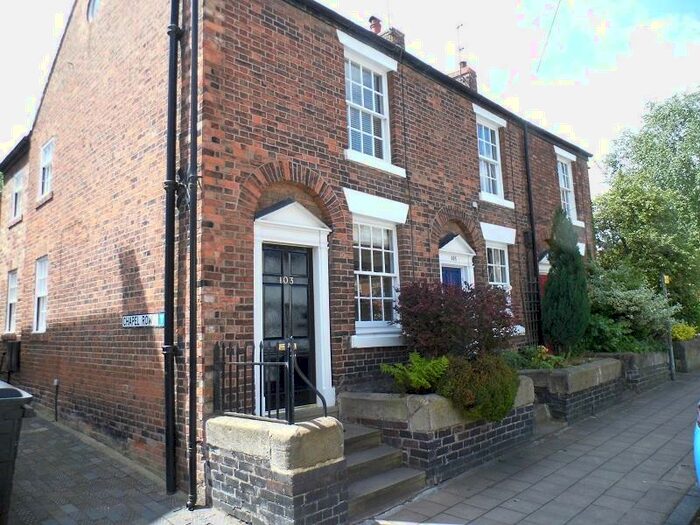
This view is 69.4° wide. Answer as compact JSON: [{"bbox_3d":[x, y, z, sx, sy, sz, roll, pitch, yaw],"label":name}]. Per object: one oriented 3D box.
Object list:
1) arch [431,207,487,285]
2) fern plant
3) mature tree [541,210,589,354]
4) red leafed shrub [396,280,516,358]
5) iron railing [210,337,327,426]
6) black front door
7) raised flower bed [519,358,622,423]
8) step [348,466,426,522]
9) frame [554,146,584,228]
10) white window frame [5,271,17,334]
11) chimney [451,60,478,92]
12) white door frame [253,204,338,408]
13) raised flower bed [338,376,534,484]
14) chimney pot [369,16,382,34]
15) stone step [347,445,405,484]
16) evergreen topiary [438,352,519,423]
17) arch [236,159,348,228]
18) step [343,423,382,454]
[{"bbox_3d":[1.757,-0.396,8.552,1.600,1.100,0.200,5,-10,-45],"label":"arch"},{"bbox_3d":[0.727,1.252,5.700,0.780,0.500,0.720,-2,-7,0],"label":"fern plant"},{"bbox_3d":[4.093,0.399,9.600,0.920,2.850,0.920,5,-10,-45],"label":"mature tree"},{"bbox_3d":[1.424,0.796,6.823,1.450,1.120,1.150,5,-9,-44],"label":"red leafed shrub"},{"bbox_3d":[-0.795,1.048,4.707,0.446,0.691,1.283,5,-9,-44],"label":"iron railing"},{"bbox_3d":[-0.739,0.741,5.876,0.818,1.868,0.056,5,-9,-44],"label":"black front door"},{"bbox_3d":[3.714,2.205,9.022,2.420,0.785,1.410,5,-9,-44],"label":"raised flower bed"},{"bbox_3d":[0.246,2.191,4.822,1.200,0.165,0.330,5,-10,-45],"label":"step"},{"bbox_3d":[5.278,-1.792,12.250,1.390,1.800,0.180,5,-10,-45],"label":"frame"},{"bbox_3d":[-7.305,0.835,11.033,0.150,1.370,0.950,5,-10,-45],"label":"white window frame"},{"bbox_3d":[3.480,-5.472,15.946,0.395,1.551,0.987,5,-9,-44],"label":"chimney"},{"bbox_3d":[-0.666,0.497,5.901,1.140,2.449,0.221,5,-9,-44],"label":"white door frame"},{"bbox_3d":[1.202,2.009,6.557,2.374,0.855,1.410,5,-9,-44],"label":"raised flower bed"},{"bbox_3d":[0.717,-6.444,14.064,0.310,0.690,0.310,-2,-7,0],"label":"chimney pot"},{"bbox_3d":[0.027,1.996,5.061,1.200,0.165,0.330,5,-10,-45],"label":"stone step"},{"bbox_3d":[1.618,1.587,6.366,0.950,0.880,0.900,5,-9,-44],"label":"evergreen topiary"},{"bbox_3d":[-0.703,-0.848,6.160,1.650,0.740,0.200,5,-10,-45],"label":"arch"},{"bbox_3d":[-0.320,2.000,5.520,1.246,0.163,0.602,5,-9,-44],"label":"step"}]

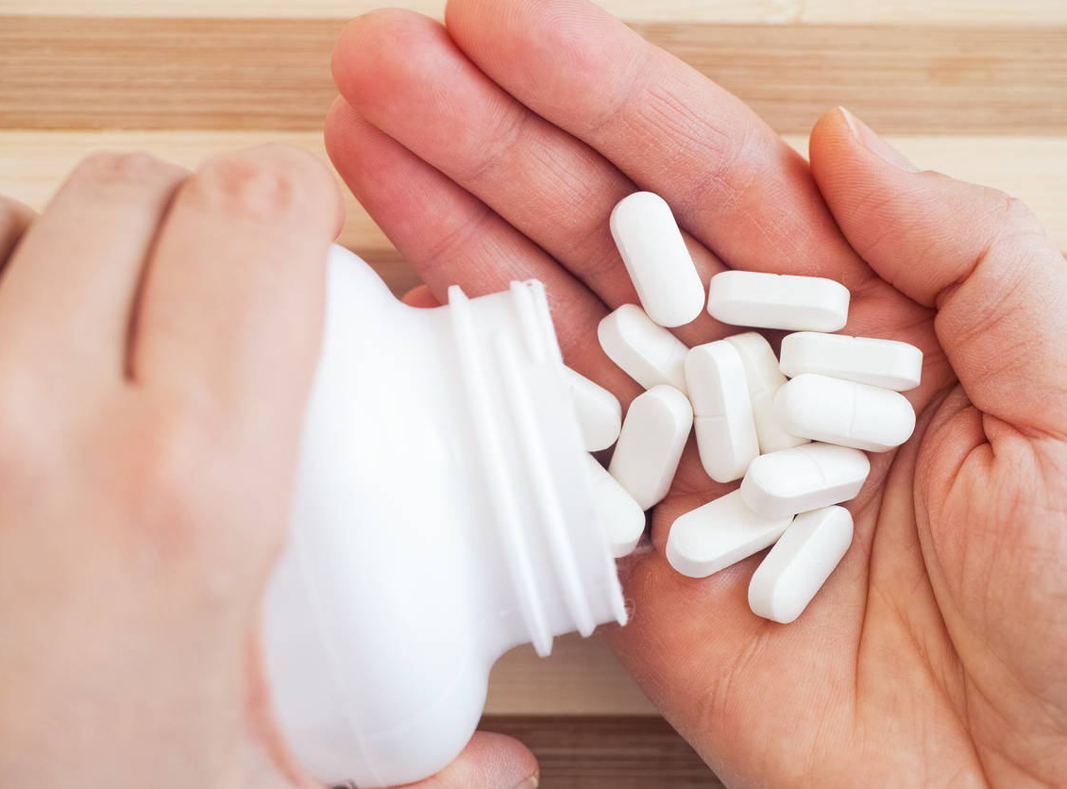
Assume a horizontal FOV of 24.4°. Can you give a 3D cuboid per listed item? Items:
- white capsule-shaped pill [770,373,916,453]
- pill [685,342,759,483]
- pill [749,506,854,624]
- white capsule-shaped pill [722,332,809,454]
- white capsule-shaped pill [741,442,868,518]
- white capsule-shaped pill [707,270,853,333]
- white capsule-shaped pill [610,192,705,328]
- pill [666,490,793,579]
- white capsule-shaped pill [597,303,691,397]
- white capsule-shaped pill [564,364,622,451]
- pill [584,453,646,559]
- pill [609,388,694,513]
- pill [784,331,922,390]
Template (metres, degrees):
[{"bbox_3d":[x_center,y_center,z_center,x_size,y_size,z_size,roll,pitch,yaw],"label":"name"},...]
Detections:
[{"bbox_3d":[0.045,0.003,0.359,0.020,0.007,0.008,12,73,-13],"label":"white capsule-shaped pill"},{"bbox_3d":[0.027,0.003,0.358,0.007,0.008,0.020,-16,100,-31],"label":"pill"},{"bbox_3d":[0.039,0.024,0.361,0.007,0.008,0.020,17,58,43],"label":"pill"},{"bbox_3d":[0.031,0.001,0.335,0.007,0.008,0.019,-13,70,-36],"label":"white capsule-shaped pill"},{"bbox_3d":[0.036,0.011,0.328,0.019,0.007,0.008,-13,51,-32],"label":"white capsule-shaped pill"},{"bbox_3d":[0.035,-0.013,0.353,0.020,0.008,0.007,6,69,21],"label":"white capsule-shaped pill"},{"bbox_3d":[0.017,-0.018,0.336,0.008,0.007,0.019,-23,90,-9],"label":"white capsule-shaped pill"},{"bbox_3d":[0.027,0.018,0.336,0.019,0.007,0.008,-24,62,-18],"label":"pill"},{"bbox_3d":[0.017,-0.005,0.346,0.019,0.007,0.008,40,43,-16],"label":"white capsule-shaped pill"},{"bbox_3d":[0.004,0.001,0.361,0.020,0.007,0.008,31,115,-10],"label":"white capsule-shaped pill"},{"bbox_3d":[0.008,0.014,0.344,0.008,0.007,0.019,-34,70,-29],"label":"pill"},{"bbox_3d":[0.017,0.008,0.363,0.008,0.007,0.020,32,126,22],"label":"pill"},{"bbox_3d":[0.043,-0.004,0.333,0.019,0.008,0.007,6,83,4],"label":"pill"}]

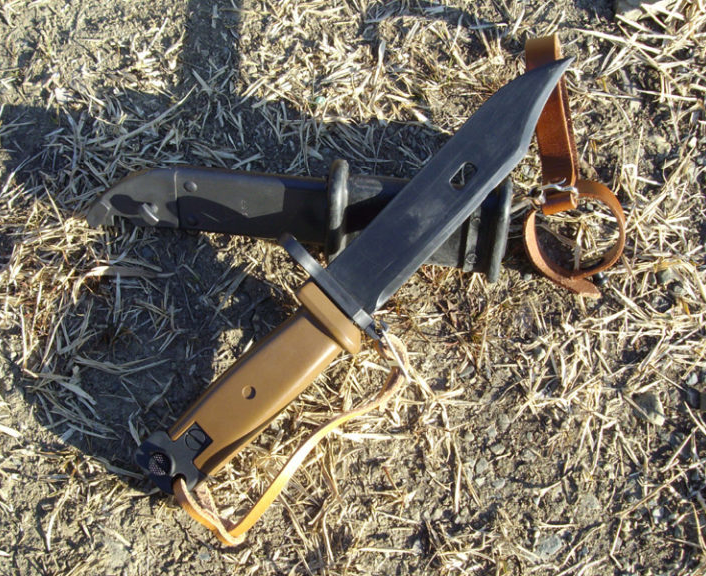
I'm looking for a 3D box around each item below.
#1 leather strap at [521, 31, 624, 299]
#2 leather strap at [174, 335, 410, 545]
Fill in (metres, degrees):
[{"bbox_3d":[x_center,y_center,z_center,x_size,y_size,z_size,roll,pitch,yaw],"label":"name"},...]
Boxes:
[{"bbox_3d":[0.107,-0.061,0.385,0.048,0.027,0.133,3,78,1],"label":"leather strap"},{"bbox_3d":[-0.021,0.069,0.358,0.123,0.025,0.038,-35,80,-7],"label":"leather strap"}]

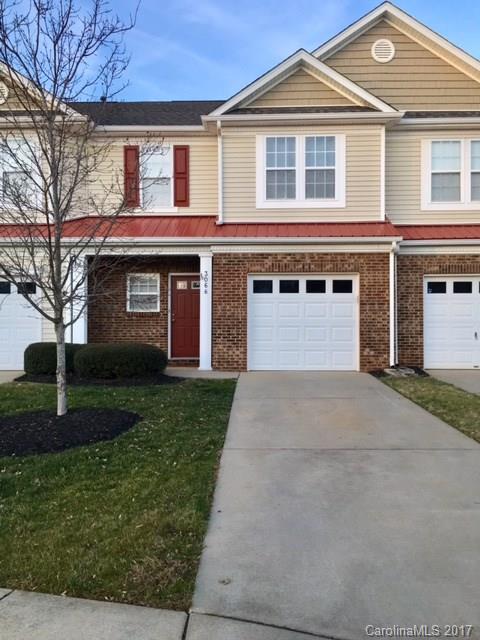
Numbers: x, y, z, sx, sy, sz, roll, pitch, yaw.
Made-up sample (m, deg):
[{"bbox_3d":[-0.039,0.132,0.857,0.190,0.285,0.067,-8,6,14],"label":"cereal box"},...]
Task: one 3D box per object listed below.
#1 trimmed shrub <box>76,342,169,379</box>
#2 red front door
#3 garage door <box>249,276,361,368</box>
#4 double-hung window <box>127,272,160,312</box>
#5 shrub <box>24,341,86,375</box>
[{"bbox_3d":[-2.500,0.820,11.250,1.930,0.700,1.150,0,1,3],"label":"trimmed shrub"},{"bbox_3d":[-1.240,-0.085,13.270,0.950,2.060,0.080,0,1,3],"label":"red front door"},{"bbox_3d":[1.410,0.055,12.000,2.470,2.140,0.090,0,1,3],"label":"garage door"},{"bbox_3d":[-2.390,-0.670,13.320,0.830,0.970,0.100,0,1,3],"label":"double-hung window"},{"bbox_3d":[-3.960,0.810,11.750,1.450,0.680,1.100,0,1,3],"label":"shrub"}]

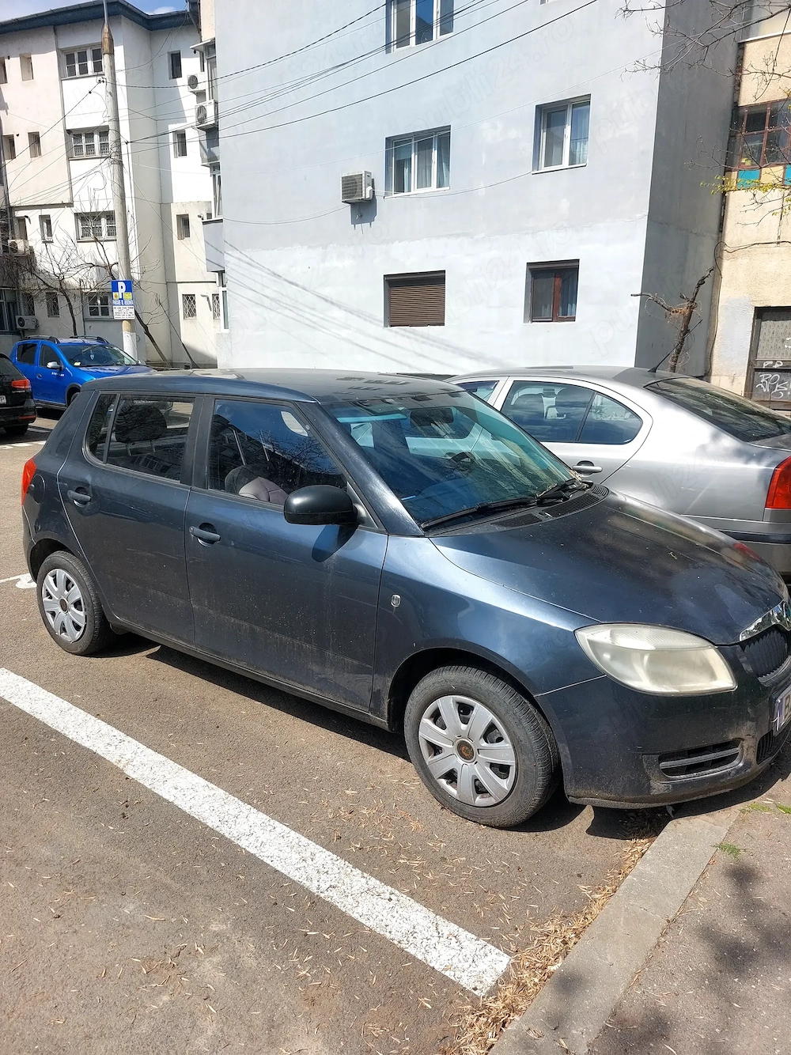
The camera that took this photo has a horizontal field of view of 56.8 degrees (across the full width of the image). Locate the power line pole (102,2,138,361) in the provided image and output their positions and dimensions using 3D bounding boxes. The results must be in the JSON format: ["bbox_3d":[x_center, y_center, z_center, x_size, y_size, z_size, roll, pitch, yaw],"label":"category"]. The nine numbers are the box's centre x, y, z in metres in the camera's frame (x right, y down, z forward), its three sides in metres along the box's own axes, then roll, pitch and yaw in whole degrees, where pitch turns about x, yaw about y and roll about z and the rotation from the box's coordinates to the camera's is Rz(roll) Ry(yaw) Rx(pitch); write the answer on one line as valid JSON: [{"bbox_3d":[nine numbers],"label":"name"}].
[{"bbox_3d":[-6.186,-7.063,16.465,0.320,8.800,0.320,11,17,34],"label":"power line pole"}]

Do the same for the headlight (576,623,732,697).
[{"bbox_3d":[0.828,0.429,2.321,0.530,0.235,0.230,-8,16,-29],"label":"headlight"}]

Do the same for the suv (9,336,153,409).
[{"bbox_3d":[-6.184,-2.975,14.640,4.080,1.600,1.800,12,18,39],"label":"suv"}]

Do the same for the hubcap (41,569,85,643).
[{"bbox_3d":[-1.758,0.415,3.899,0.400,0.400,0.060,10,17,34],"label":"hubcap"}]

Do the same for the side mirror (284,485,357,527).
[{"bbox_3d":[-0.263,-0.078,2.605,0.150,0.152,0.230,10,17,34],"label":"side mirror"}]

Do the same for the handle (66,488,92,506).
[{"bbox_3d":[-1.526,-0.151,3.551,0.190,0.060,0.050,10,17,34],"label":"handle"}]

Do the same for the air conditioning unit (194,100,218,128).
[{"bbox_3d":[-4.973,-10.992,19.503,0.750,0.540,0.280,10,17,33],"label":"air conditioning unit"}]

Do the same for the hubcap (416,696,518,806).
[{"bbox_3d":[0.248,0.773,2.537,0.400,0.400,0.060,12,18,38],"label":"hubcap"}]

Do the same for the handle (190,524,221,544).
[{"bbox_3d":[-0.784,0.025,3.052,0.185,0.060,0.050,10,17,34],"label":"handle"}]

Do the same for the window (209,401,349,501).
[{"bbox_3d":[-0.471,-0.279,2.875,0.800,0.410,0.055,10,-5,34],"label":"window"}]

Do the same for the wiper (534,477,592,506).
[{"bbox_3d":[0.747,-0.160,3.315,0.100,0.070,0.580,10,17,34],"label":"wiper"}]

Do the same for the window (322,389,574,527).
[{"bbox_3d":[0.306,-0.350,3.195,0.800,0.110,1.360,45,33,18],"label":"window"}]

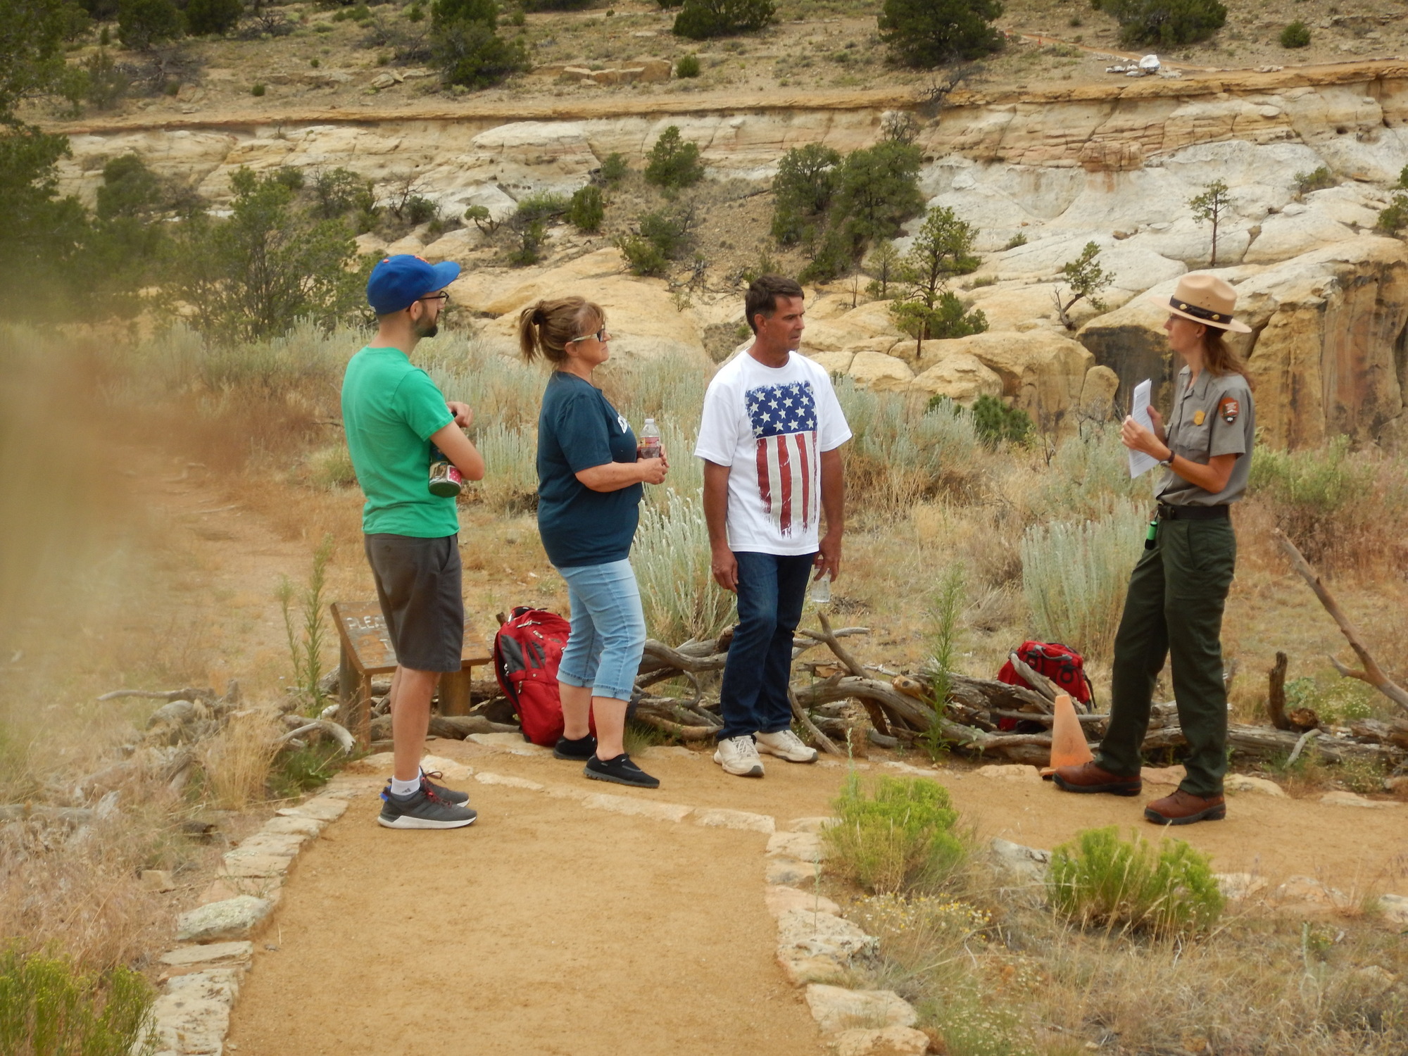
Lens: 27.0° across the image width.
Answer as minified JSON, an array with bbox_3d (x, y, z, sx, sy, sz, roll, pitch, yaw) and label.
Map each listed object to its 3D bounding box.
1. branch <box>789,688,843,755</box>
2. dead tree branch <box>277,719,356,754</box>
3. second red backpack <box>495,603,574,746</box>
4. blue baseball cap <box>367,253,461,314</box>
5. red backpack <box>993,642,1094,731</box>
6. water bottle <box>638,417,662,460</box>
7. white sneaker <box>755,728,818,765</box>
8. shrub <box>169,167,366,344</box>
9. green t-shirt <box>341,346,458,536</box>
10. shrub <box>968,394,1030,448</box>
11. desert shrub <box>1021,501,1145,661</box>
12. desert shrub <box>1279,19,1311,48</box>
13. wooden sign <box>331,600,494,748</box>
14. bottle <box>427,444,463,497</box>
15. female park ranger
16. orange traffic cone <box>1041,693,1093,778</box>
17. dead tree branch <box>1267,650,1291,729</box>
[{"bbox_3d":[0.417,0.724,10.950,0.190,0.250,0.140,0,4,0],"label":"branch"},{"bbox_3d":[-1.446,0.779,10.950,0.290,0.130,0.180,0,5,0],"label":"dead tree branch"},{"bbox_3d":[-0.571,0.558,11.050,0.320,0.500,0.260,-6,-5,-40],"label":"second red backpack"},{"bbox_3d":[-0.920,-0.770,9.300,0.285,0.145,0.185,-23,2,-13],"label":"blue baseball cap"},{"bbox_3d":[1.324,0.629,11.350,0.350,0.370,0.240,9,-12,6],"label":"red backpack"},{"bbox_3d":[-0.191,-0.290,10.380,0.066,0.200,0.066,0,4,0],"label":"water bottle"},{"bbox_3d":[0.305,0.807,10.820,0.115,0.125,0.305,-4,5,-43],"label":"white sneaker"},{"bbox_3d":[-5.659,-3.518,38.000,2.400,2.300,2.200,0,5,0],"label":"shrub"},{"bbox_3d":[-0.979,-0.282,9.430,0.330,0.620,0.460,-1,4,-17],"label":"green t-shirt"},{"bbox_3d":[3.883,-1.410,38.500,0.840,0.730,0.720,0,4,0],"label":"shrub"},{"bbox_3d":[1.811,0.243,13.600,0.680,0.750,0.620,0,5,0],"label":"desert shrub"},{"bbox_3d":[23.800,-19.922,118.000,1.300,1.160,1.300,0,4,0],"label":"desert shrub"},{"bbox_3d":[-1.122,0.564,11.250,0.570,0.530,0.280,-3,5,-37],"label":"wooden sign"},{"bbox_3d":[-0.811,-0.241,9.350,0.098,0.265,0.098,6,-25,0],"label":"bottle"},{"bbox_3d":[1.480,0.049,9.600,0.520,1.770,0.560,-2,5,-28],"label":"female park ranger"},{"bbox_3d":[1.295,0.736,10.450,0.220,0.280,0.220,-7,4,0],"label":"orange traffic cone"},{"bbox_3d":[2.141,0.608,10.900,0.085,0.295,0.090,0,4,0],"label":"dead tree branch"}]

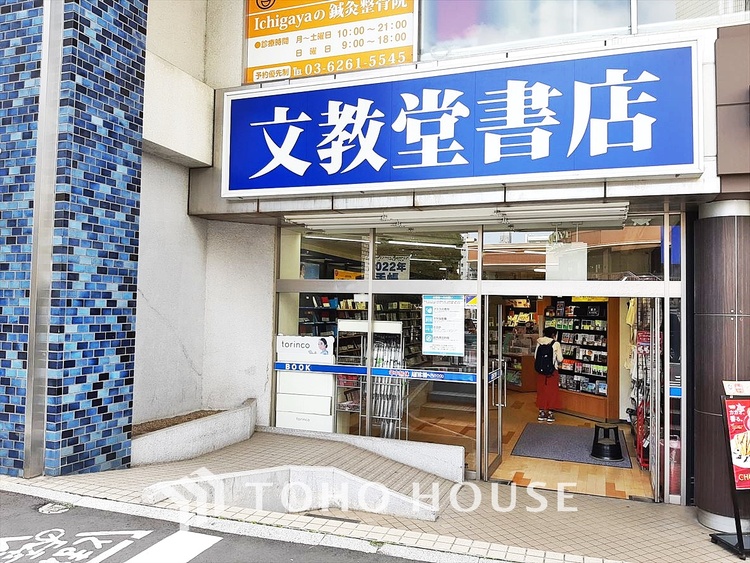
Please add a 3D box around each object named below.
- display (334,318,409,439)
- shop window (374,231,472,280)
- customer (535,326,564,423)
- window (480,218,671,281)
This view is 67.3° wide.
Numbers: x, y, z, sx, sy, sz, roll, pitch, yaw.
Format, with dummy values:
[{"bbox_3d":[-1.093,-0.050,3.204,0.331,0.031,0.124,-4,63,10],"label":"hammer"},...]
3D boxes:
[{"bbox_3d":[-0.021,1.374,7.322,0.880,1.730,0.360,0,-2,19],"label":"display"},{"bbox_3d":[0.611,-0.341,6.774,1.240,0.660,0.080,0,-2,19],"label":"shop window"},{"bbox_3d":[3.070,1.628,9.951,0.460,1.630,0.410,-1,-3,40],"label":"customer"},{"bbox_3d":[2.158,-0.358,6.229,1.940,0.690,0.080,0,-2,19],"label":"window"}]

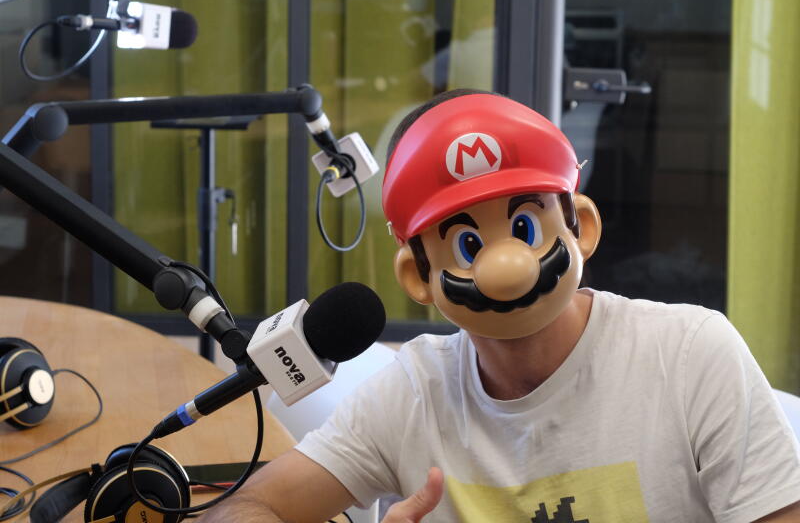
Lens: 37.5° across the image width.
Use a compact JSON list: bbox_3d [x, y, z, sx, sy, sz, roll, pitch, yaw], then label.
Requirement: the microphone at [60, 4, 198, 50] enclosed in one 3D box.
[{"bbox_3d":[-0.410,-0.352,1.760,0.073,0.073,0.250,9,11,39],"label":"microphone"}]

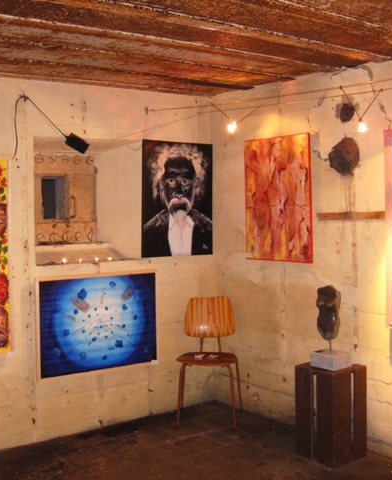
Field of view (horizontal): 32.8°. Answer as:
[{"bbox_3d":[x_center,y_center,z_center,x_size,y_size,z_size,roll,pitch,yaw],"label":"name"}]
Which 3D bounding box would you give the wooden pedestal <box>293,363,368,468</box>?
[{"bbox_3d":[0.774,0.983,3.819,0.283,0.520,0.283,-3,3,-39],"label":"wooden pedestal"}]

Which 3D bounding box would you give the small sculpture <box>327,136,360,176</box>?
[{"bbox_3d":[0.852,-0.479,3.821,0.110,0.210,0.155,-3,3,-37],"label":"small sculpture"}]

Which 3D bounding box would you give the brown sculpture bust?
[{"bbox_3d":[0.756,0.443,3.800,0.125,0.370,0.105,1,3,27],"label":"brown sculpture bust"}]

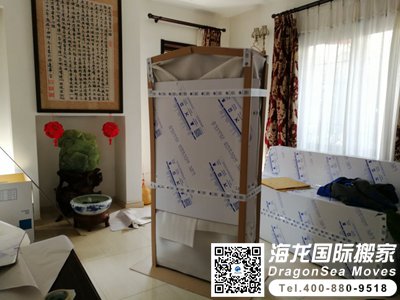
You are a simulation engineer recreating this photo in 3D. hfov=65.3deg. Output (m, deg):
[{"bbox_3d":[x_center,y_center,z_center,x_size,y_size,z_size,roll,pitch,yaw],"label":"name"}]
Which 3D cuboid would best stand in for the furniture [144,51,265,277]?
[{"bbox_3d":[0.068,0.121,2.443,0.750,1.669,0.444,4,8,27],"label":"furniture"}]

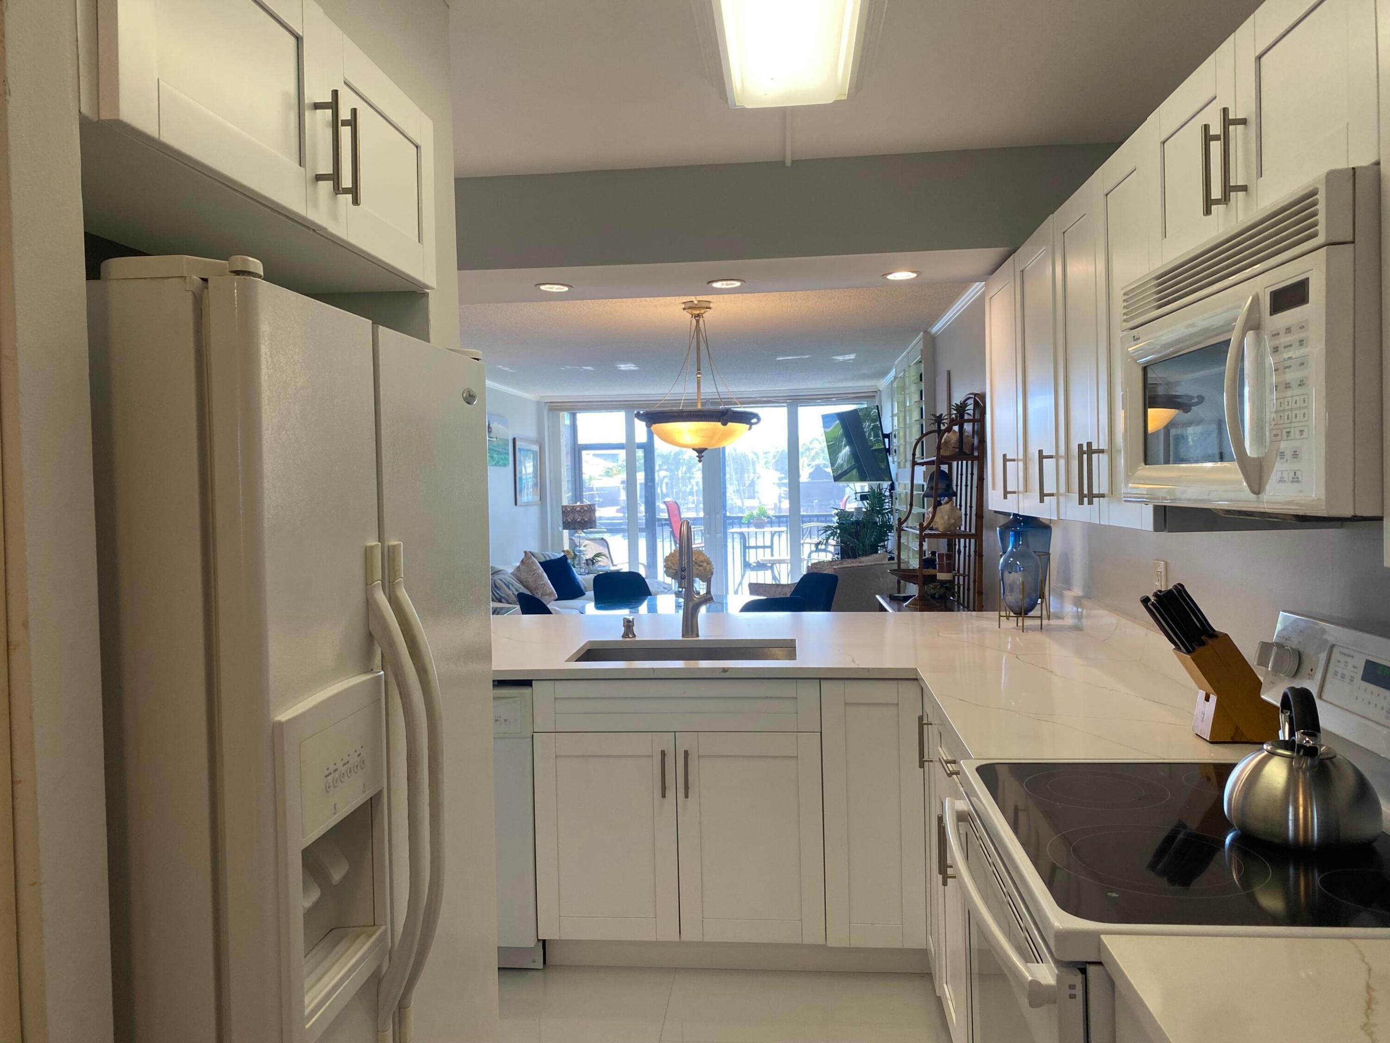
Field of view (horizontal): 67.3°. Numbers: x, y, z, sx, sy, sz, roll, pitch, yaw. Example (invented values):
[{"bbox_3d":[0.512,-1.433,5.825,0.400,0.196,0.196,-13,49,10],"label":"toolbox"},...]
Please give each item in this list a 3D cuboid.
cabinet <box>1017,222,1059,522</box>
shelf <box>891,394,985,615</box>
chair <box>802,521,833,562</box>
[{"bbox_3d":[1.079,-0.394,2.802,0.325,0.753,0.441,-1,2,5],"label":"cabinet"},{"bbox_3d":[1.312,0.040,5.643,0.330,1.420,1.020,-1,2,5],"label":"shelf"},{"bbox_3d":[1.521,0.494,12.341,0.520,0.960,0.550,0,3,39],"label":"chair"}]

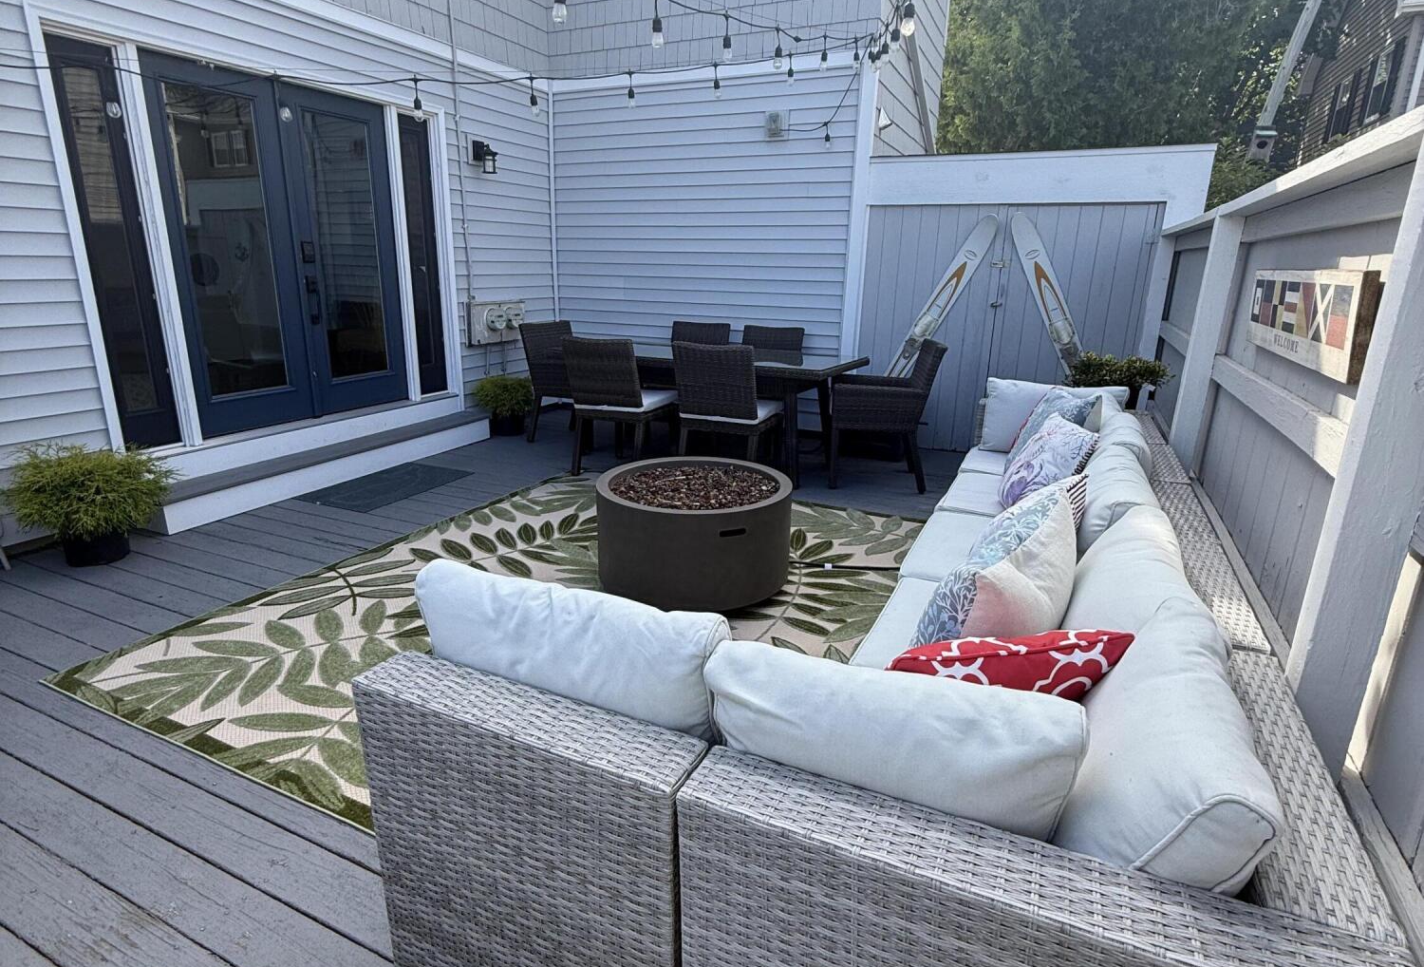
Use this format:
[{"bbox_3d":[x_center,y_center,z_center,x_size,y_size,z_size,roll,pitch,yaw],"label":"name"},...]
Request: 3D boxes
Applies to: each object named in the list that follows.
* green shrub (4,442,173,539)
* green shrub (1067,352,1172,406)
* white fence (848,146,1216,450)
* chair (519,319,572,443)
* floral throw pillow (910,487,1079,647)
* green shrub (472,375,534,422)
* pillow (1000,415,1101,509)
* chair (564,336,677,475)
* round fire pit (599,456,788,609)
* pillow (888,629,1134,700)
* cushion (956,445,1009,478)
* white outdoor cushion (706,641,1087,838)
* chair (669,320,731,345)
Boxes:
[{"bbox_3d":[-2.713,0.001,3.365,0.560,0.390,0.560,8,18,24],"label":"green shrub"},{"bbox_3d":[2.245,-0.408,4.328,0.470,0.640,0.460,9,17,24],"label":"green shrub"},{"bbox_3d":[2.059,-1.209,5.314,2.100,2.050,0.100,8,18,24],"label":"white fence"},{"bbox_3d":[-1.045,-0.773,5.866,0.610,0.870,0.550,9,17,24],"label":"chair"},{"bbox_3d":[0.767,0.247,1.978,0.440,0.410,0.180,-11,37,-36],"label":"floral throw pillow"},{"bbox_3d":[-1.665,-0.721,6.200,0.500,0.310,0.500,9,18,24],"label":"green shrub"},{"bbox_3d":[1.283,-0.046,2.958,0.140,0.430,0.430,27,15,-3],"label":"pillow"},{"bbox_3d":[-0.529,-0.487,4.803,0.500,0.875,0.640,8,18,24],"label":"chair"},{"bbox_3d":[-0.073,0.192,3.336,0.838,0.410,0.838,1,16,0],"label":"round fire pit"},{"bbox_3d":[0.437,0.408,1.328,0.440,0.410,0.140,-3,46,-14],"label":"pillow"},{"bbox_3d":[1.691,-0.040,3.890,0.720,0.120,0.700,9,18,24],"label":"cushion"},{"bbox_3d":[0.258,0.438,1.164,0.520,0.390,0.175,9,29,24],"label":"white outdoor cushion"},{"bbox_3d":[-0.175,-0.769,5.899,0.490,0.875,0.600,9,17,24],"label":"chair"}]

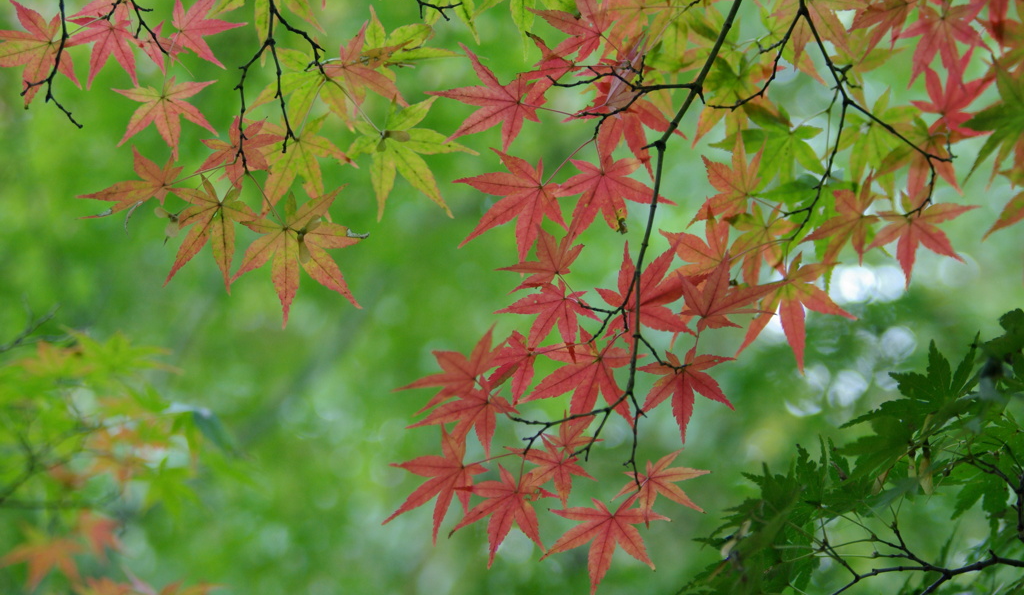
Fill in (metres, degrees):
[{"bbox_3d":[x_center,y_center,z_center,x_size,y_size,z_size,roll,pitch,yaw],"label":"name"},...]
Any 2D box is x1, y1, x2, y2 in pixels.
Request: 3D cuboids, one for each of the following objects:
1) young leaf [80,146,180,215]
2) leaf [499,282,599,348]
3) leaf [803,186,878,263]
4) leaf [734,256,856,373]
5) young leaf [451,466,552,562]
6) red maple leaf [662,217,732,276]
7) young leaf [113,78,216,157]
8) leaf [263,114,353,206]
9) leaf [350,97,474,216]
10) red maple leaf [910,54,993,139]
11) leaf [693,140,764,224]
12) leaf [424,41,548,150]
[{"bbox_3d":[-0.207,-0.064,1.160,0.057,0.038,0.018,0,25,0],"label":"young leaf"},{"bbox_3d":[0.021,0.011,1.200,0.060,0.043,0.020,0,-15,0],"label":"leaf"},{"bbox_3d":[0.180,-0.040,1.170,0.041,0.042,0.018,0,5,20],"label":"leaf"},{"bbox_3d":[0.152,0.009,1.140,0.064,0.060,0.018,0,5,0],"label":"leaf"},{"bbox_3d":[-0.006,0.117,1.150,0.054,0.053,0.018,0,10,0],"label":"young leaf"},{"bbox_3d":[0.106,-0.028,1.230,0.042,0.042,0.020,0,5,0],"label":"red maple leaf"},{"bbox_3d":[-0.200,-0.103,1.230,0.062,0.049,0.020,0,-10,0],"label":"young leaf"},{"bbox_3d":[-0.119,-0.075,1.220,0.061,0.060,0.023,0,-5,0],"label":"leaf"},{"bbox_3d":[-0.056,-0.078,1.200,0.075,0.071,0.025,0,-5,0],"label":"leaf"},{"bbox_3d":[0.266,-0.123,1.290,0.052,0.053,0.022,0,10,0],"label":"red maple leaf"},{"bbox_3d":[0.117,-0.064,1.170,0.039,0.044,0.018,0,0,20],"label":"leaf"},{"bbox_3d":[-0.014,-0.108,1.150,0.065,0.058,0.018,0,5,-15],"label":"leaf"}]

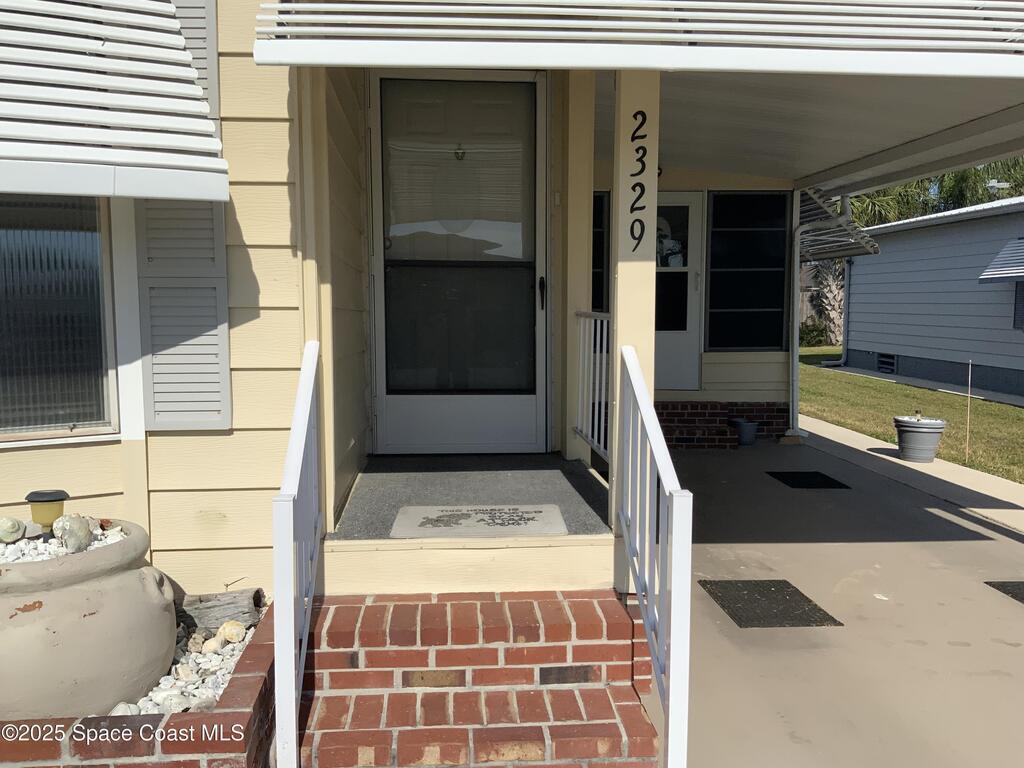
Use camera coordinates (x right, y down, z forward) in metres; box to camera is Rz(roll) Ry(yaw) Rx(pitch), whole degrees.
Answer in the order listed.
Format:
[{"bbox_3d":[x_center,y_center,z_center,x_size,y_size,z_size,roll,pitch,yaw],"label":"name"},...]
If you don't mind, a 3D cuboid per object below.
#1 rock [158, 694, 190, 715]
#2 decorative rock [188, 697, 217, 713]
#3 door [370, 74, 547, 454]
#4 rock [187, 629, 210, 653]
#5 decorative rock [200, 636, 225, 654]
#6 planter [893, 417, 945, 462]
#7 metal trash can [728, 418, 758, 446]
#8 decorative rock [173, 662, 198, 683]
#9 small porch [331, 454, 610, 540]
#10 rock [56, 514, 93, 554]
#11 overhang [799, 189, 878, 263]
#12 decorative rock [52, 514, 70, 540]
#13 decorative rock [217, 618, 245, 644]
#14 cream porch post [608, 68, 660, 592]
[{"bbox_3d":[-0.866,0.822,2.201,0.080,0.050,0.062,0,6,-4],"label":"rock"},{"bbox_3d":[-0.797,0.828,2.210,0.070,0.042,0.070,0,6,-4],"label":"decorative rock"},{"bbox_3d":[-0.281,-0.640,4.692,0.955,2.050,0.050,0,6,-4],"label":"door"},{"bbox_3d":[-0.935,0.771,2.563,0.067,0.068,0.060,0,6,-4],"label":"rock"},{"bbox_3d":[-0.897,0.785,2.574,0.067,0.044,0.056,0,6,-4],"label":"decorative rock"},{"bbox_3d":[3.782,0.523,7.997,0.435,0.380,0.435,0,6,-4],"label":"planter"},{"bbox_3d":[2.401,0.502,8.879,0.297,0.255,0.297,0,6,0],"label":"metal trash can"},{"bbox_3d":[-0.902,0.799,2.373,0.067,0.048,0.060,0,6,-4],"label":"decorative rock"},{"bbox_3d":[-0.195,0.489,3.719,0.964,0.100,1.614,0,6,-4],"label":"small porch"},{"bbox_3d":[-1.199,0.412,2.348,0.093,0.095,0.092,0,6,-4],"label":"rock"},{"bbox_3d":[3.356,-1.799,9.818,0.920,0.720,1.600,0,6,-4],"label":"overhang"},{"bbox_3d":[-1.248,0.399,2.380,0.051,0.063,0.060,0,6,-4],"label":"decorative rock"},{"bbox_3d":[-0.863,0.763,2.645,0.087,0.067,0.078,0,6,-4],"label":"decorative rock"},{"bbox_3d":[0.437,-0.389,3.080,0.137,2.280,0.137,0,6,-4],"label":"cream porch post"}]

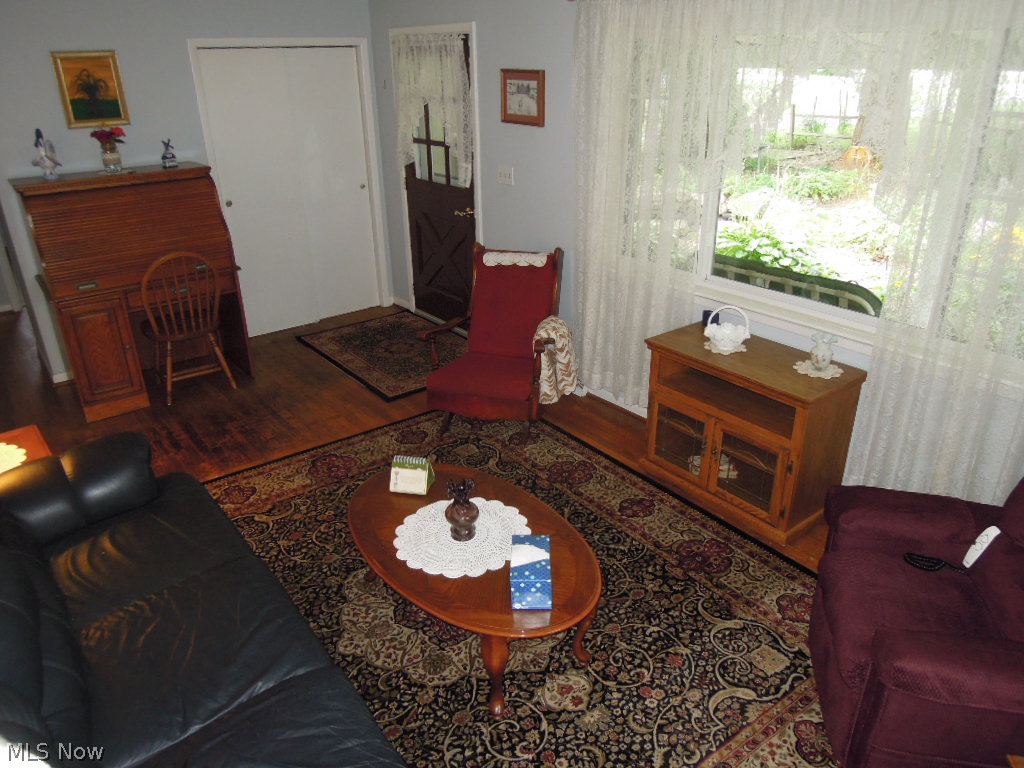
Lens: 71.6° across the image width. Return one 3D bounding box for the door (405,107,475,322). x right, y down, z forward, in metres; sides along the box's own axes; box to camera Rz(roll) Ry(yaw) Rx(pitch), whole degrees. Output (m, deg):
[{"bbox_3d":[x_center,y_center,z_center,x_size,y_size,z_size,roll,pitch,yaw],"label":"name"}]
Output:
[{"bbox_3d":[-0.519,-1.366,5.263,0.060,1.900,0.930,-19,30,-33],"label":"door"}]

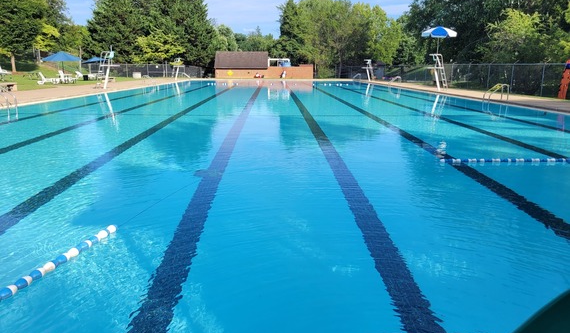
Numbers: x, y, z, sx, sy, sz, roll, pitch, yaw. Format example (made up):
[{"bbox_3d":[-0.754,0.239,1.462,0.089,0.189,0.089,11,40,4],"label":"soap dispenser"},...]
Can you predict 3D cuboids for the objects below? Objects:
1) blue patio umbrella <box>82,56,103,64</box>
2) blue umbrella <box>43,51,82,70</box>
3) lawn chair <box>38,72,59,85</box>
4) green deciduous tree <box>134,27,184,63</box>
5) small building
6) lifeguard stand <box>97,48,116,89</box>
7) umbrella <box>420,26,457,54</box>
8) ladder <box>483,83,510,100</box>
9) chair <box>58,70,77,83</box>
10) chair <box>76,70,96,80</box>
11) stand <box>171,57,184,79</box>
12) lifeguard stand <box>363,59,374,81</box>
[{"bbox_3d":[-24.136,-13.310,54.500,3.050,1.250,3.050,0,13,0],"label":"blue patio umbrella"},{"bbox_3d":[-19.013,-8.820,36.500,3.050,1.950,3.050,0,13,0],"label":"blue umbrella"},{"bbox_3d":[-19.234,-7.132,34.800,1.800,0.950,0.680,2,13,10],"label":"lawn chair"},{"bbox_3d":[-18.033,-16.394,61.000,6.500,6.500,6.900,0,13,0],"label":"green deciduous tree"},{"bbox_3d":[-2.822,-13.532,57.500,12.800,3.500,5.000,0,13,-2],"label":"small building"},{"bbox_3d":[-11.088,-6.159,26.612,1.250,2.650,0.850,0,13,-2],"label":"lifeguard stand"},{"bbox_3d":[9.598,-7.846,26.582,2.130,1.720,2.130,0,13,-2],"label":"umbrella"},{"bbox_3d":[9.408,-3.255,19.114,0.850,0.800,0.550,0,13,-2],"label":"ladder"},{"bbox_3d":[-17.004,-6.955,33.453,1.600,1.000,0.680,5,14,18],"label":"chair"},{"bbox_3d":[-20.179,-9.159,43.500,1.800,0.900,0.700,1,13,5],"label":"chair"},{"bbox_3d":[-11.803,-10.733,47.200,1.450,2.400,0.900,1,13,5],"label":"stand"},{"bbox_3d":[9.129,-10.574,46.882,1.250,2.400,0.900,0,13,-2],"label":"lifeguard stand"}]

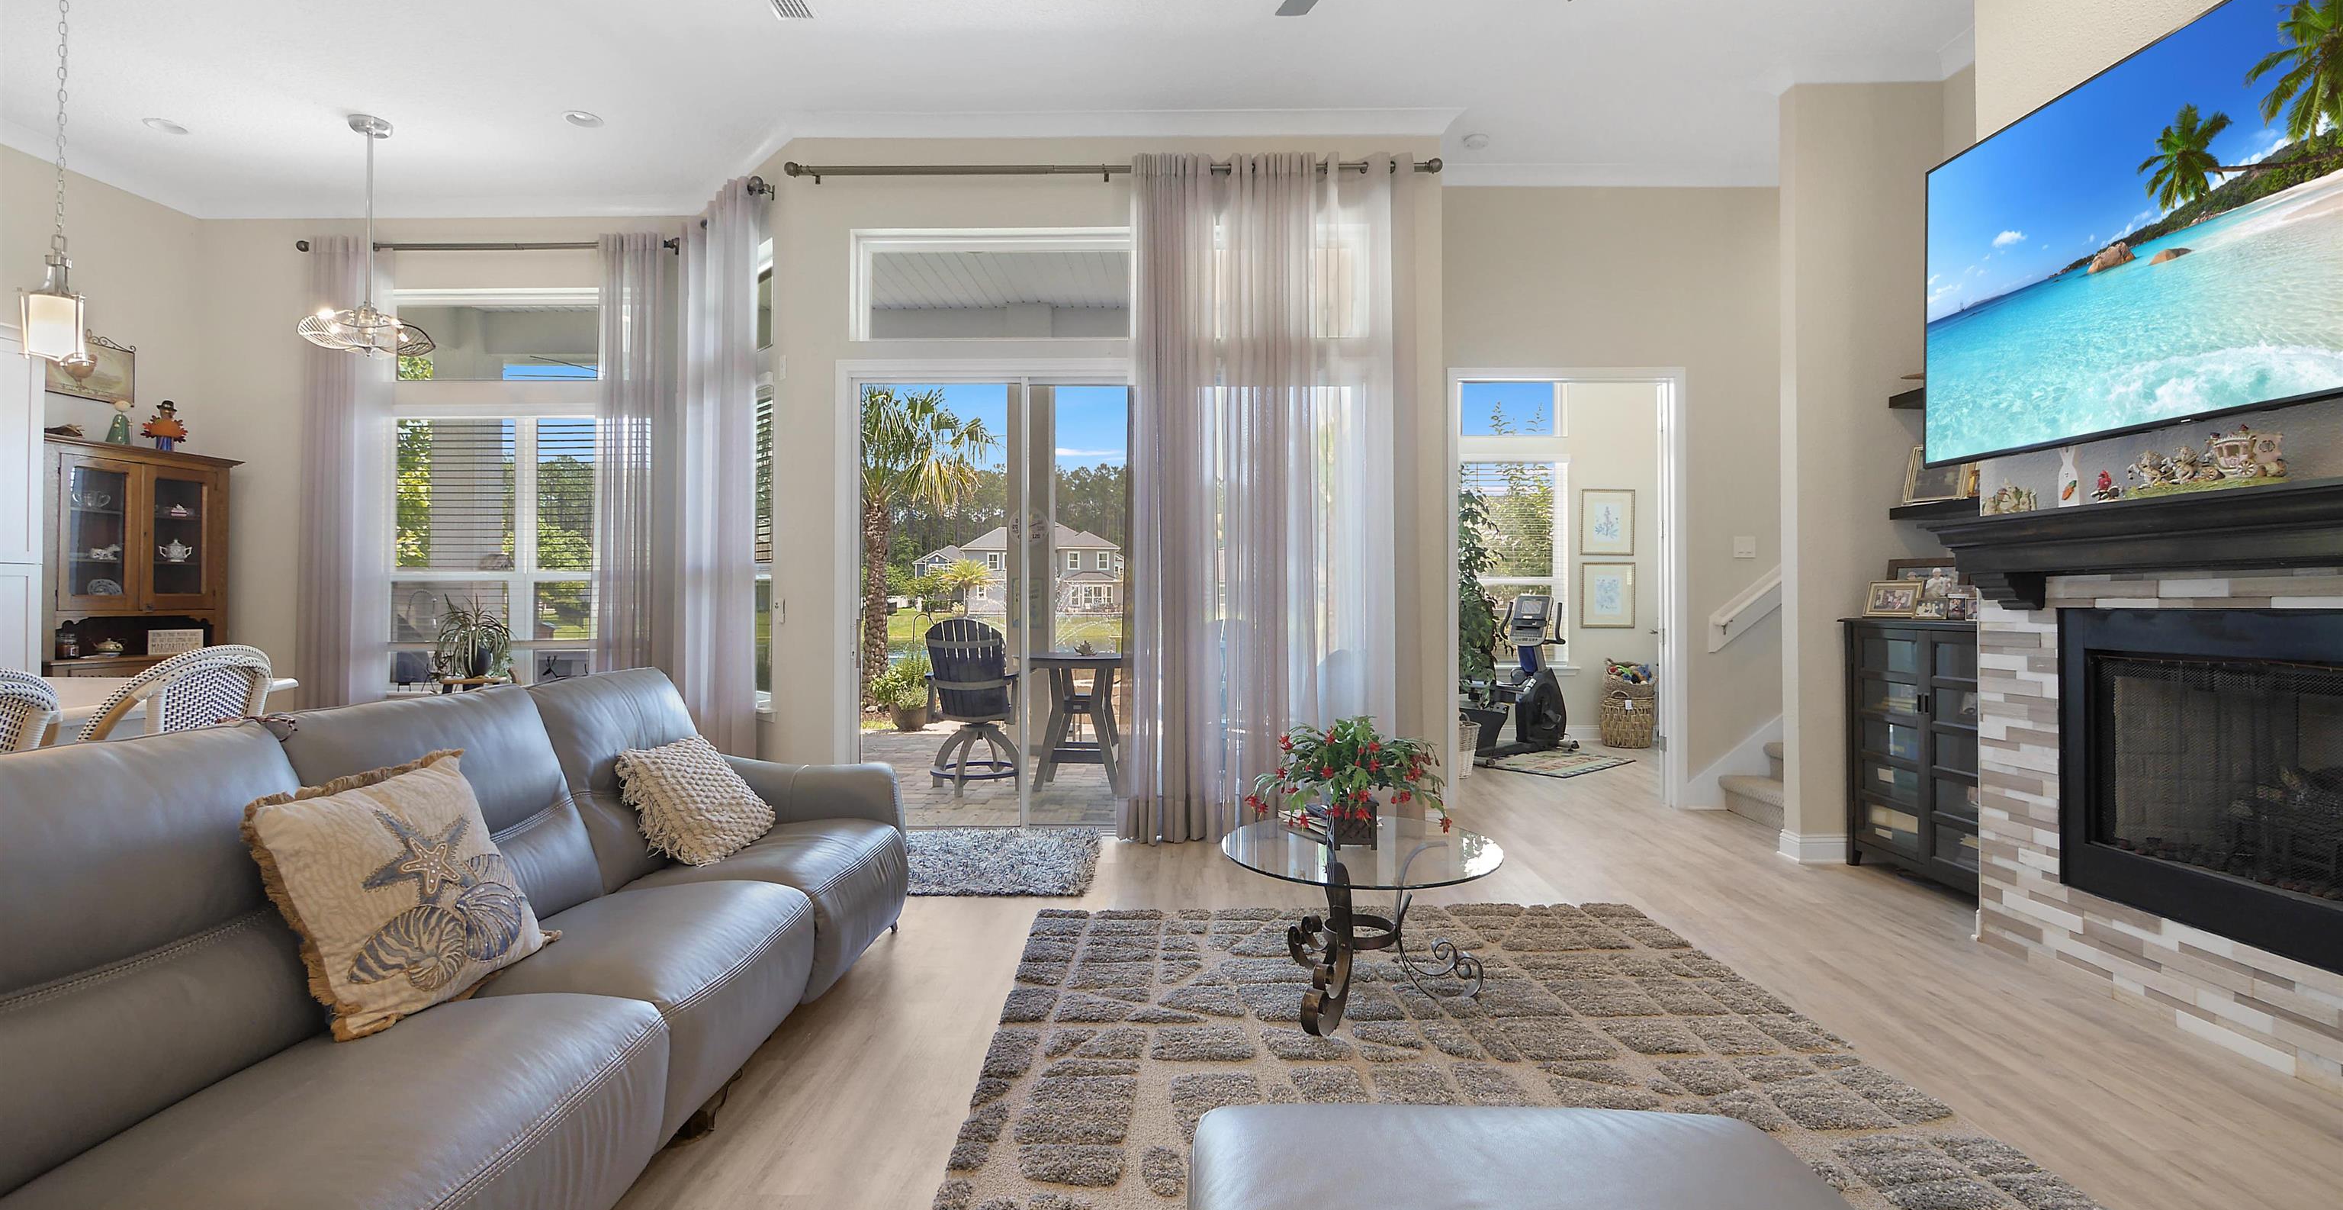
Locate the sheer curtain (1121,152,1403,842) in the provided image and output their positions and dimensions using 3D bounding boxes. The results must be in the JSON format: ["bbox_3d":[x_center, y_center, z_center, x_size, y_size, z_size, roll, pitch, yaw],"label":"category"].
[{"bbox_3d":[0.473,-0.557,4.769,1.455,3.446,0.170,0,0,1],"label":"sheer curtain"}]

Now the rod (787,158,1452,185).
[{"bbox_3d":[-0.309,-2.197,4.816,3.351,0.100,0.130,0,0,1],"label":"rod"}]

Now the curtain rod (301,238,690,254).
[{"bbox_3d":[-4.179,-2.186,5.809,2.365,0.090,0.130,0,0,1],"label":"curtain rod"}]

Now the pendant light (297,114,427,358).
[{"bbox_3d":[-4.220,-1.915,4.980,0.560,1.230,0.560,0,0,1],"label":"pendant light"}]

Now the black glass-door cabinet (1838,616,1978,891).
[{"bbox_3d":[3.380,0.637,3.970,0.400,1.146,0.910,0,0,1],"label":"black glass-door cabinet"}]

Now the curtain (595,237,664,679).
[{"bbox_3d":[-3.320,-0.550,5.820,0.470,3.480,0.130,0,0,1],"label":"curtain"}]

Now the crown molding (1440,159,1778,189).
[{"bbox_3d":[2.500,-2.454,5.458,1.994,0.110,0.110,0,0,1],"label":"crown molding"}]

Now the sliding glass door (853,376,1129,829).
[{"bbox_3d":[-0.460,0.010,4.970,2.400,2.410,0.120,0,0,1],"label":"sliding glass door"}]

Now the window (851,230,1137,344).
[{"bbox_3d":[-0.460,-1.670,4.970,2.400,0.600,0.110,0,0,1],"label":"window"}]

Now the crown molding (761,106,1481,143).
[{"bbox_3d":[-0.265,-2.480,4.880,3.500,0.110,0.110,0,0,1],"label":"crown molding"}]

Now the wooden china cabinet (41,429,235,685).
[{"bbox_3d":[-5.841,0.168,5.222,0.480,2.036,1.049,0,0,1],"label":"wooden china cabinet"}]

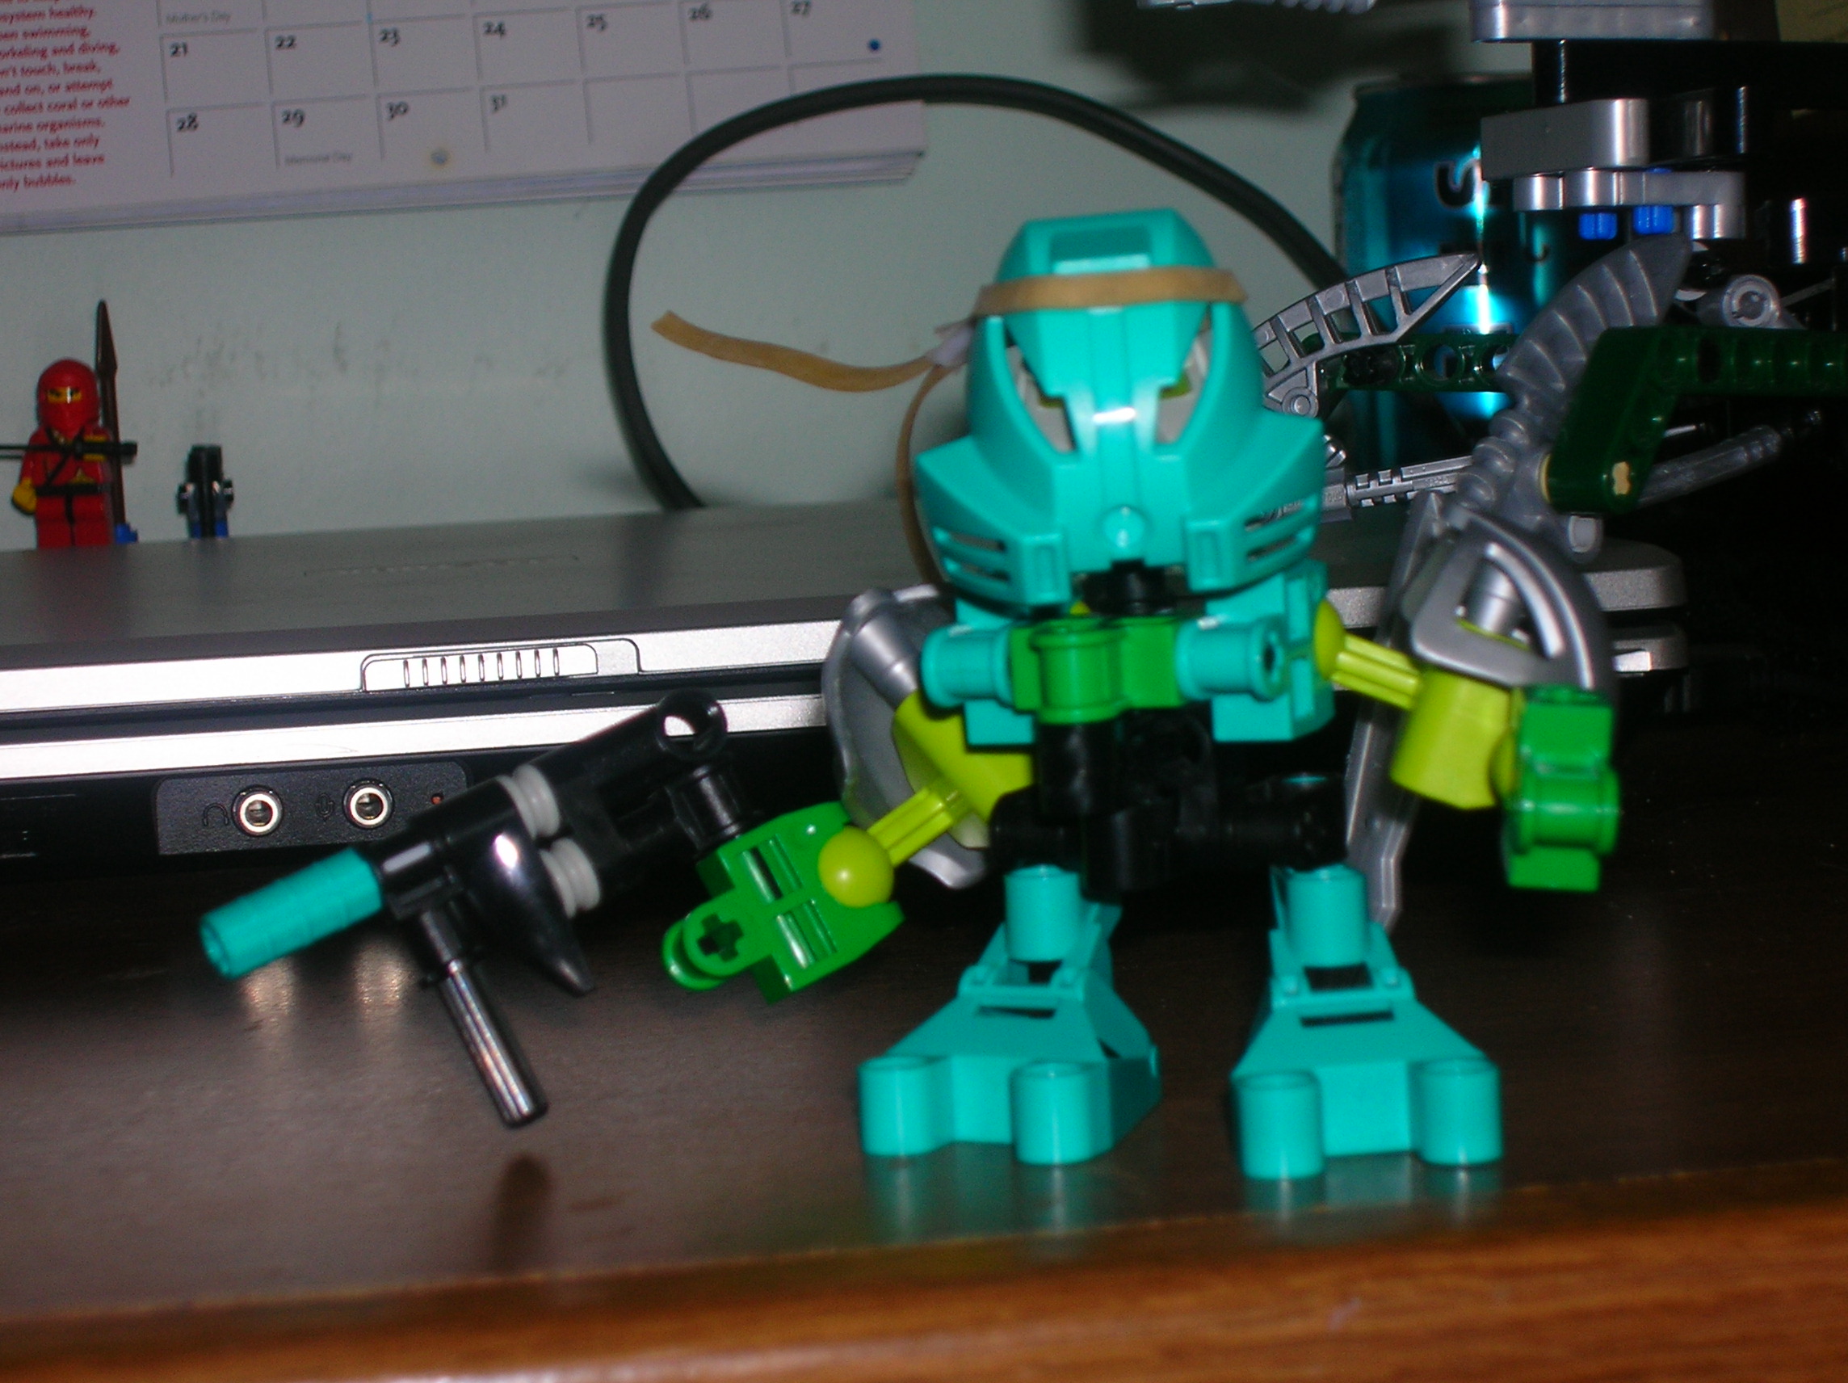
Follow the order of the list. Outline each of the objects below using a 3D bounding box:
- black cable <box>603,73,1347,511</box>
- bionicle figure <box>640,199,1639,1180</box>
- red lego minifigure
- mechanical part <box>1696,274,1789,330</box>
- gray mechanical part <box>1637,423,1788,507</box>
[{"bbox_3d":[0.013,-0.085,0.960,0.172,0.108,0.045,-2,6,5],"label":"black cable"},{"bbox_3d":[0.019,-0.003,0.403,0.094,0.087,0.066,-2,6,8],"label":"bionicle figure"},{"bbox_3d":[-0.189,-0.052,0.920,0.023,0.043,0.015,-4,6,-8],"label":"red lego minifigure"},{"bbox_3d":[0.108,-0.051,0.550,0.014,0.009,0.009,-2,6,10],"label":"mechanical part"},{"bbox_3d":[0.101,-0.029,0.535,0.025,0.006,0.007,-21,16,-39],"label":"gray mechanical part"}]

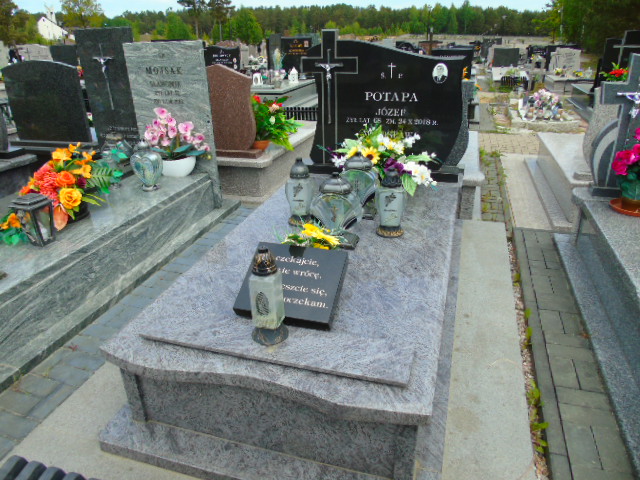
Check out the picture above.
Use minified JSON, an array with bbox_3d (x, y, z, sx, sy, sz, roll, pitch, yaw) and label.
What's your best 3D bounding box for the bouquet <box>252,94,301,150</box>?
[{"bbox_3d":[-0.393,-1.032,4.128,0.410,0.480,0.360,6,26,16],"label":"bouquet"}]

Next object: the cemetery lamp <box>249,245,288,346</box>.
[{"bbox_3d":[-0.177,0.175,1.533,0.126,0.344,0.126,6,27,16],"label":"cemetery lamp"}]

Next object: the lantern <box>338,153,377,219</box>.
[{"bbox_3d":[0.216,-0.312,2.604,0.215,0.365,0.120,6,26,16],"label":"lantern"}]

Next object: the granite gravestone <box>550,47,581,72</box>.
[{"bbox_3d":[5.884,-4.311,11.100,0.700,0.530,0.120,6,27,16],"label":"granite gravestone"}]

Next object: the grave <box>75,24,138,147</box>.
[{"bbox_3d":[-1.763,-1.274,4.043,0.560,1.030,0.080,6,26,16],"label":"grave"}]

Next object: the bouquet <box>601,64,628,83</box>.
[{"bbox_3d":[4.362,-2.405,6.800,0.450,0.400,0.360,6,27,16],"label":"bouquet"}]

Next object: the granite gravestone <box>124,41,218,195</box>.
[{"bbox_3d":[-1.105,-0.845,3.530,0.640,1.220,0.100,6,27,16],"label":"granite gravestone"}]

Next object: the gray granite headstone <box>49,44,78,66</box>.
[{"bbox_3d":[-6.009,-4.343,11.000,0.850,0.650,0.120,6,27,16],"label":"gray granite headstone"}]

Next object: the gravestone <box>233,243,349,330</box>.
[{"bbox_3d":[-0.101,0.165,1.730,0.360,0.050,0.300,6,54,16],"label":"gravestone"}]

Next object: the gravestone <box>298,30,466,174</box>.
[{"bbox_3d":[0.454,-0.970,3.230,1.150,0.920,0.140,6,26,16],"label":"gravestone"}]

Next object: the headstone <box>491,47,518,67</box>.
[{"bbox_3d":[5.017,-4.896,12.400,0.630,0.470,0.100,6,27,16],"label":"headstone"}]

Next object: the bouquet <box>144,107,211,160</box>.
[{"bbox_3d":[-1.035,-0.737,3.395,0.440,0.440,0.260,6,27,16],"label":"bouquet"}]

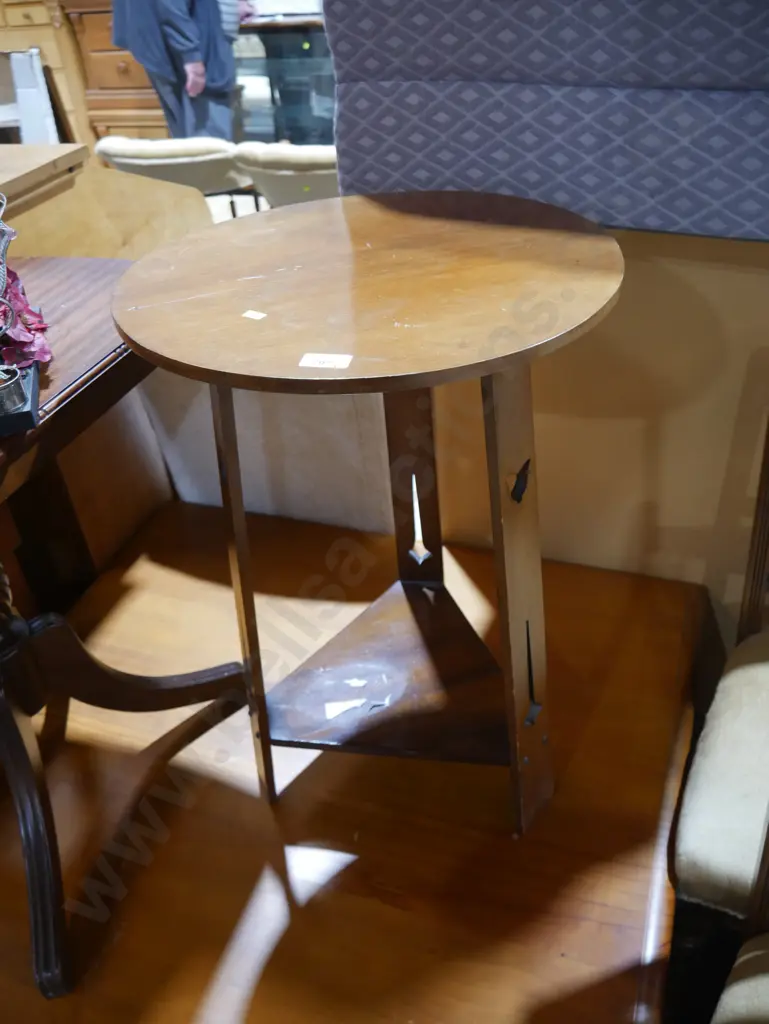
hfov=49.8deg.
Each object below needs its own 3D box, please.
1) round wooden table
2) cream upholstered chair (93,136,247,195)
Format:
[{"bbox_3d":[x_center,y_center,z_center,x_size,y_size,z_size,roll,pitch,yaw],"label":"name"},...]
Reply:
[{"bbox_3d":[0.007,0.040,1.030,0.496,0.712,0.496,3,37,10],"label":"round wooden table"},{"bbox_3d":[-0.743,-1.268,3.590,0.570,0.750,0.550,3,37,11],"label":"cream upholstered chair"}]

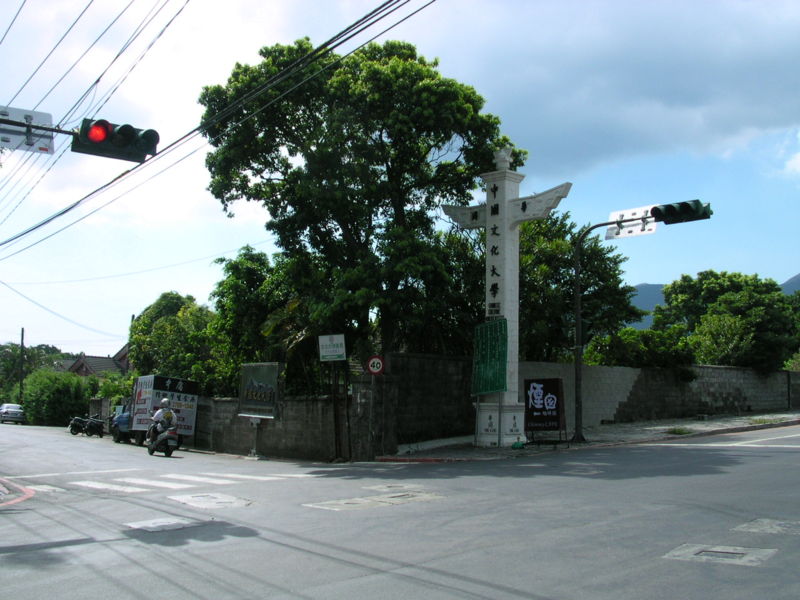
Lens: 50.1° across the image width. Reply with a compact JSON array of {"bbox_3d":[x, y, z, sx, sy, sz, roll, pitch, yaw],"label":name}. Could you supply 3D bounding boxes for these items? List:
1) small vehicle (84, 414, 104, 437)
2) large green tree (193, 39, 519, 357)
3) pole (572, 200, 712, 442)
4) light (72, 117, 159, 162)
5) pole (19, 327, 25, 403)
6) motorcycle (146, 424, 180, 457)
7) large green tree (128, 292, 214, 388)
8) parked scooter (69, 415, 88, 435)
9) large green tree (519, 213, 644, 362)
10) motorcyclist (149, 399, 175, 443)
[{"bbox_3d":[-13.567,5.636,38.100,0.680,1.080,1.800,5,-8,-42],"label":"small vehicle"},{"bbox_3d":[-1.171,-1.992,26.000,9.400,11.600,9.000,0,-6,0],"label":"large green tree"},{"bbox_3d":[5.204,0.634,19.085,3.450,5.200,0.700,-5,-8,45],"label":"pole"},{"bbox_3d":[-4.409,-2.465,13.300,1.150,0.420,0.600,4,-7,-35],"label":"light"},{"bbox_3d":[-29.191,5.905,66.000,0.250,7.500,0.250,0,-6,0],"label":"pole"},{"bbox_3d":[-6.305,3.571,22.700,0.680,1.120,1.800,5,-7,-38],"label":"motorcycle"},{"bbox_3d":[-8.270,2.376,31.500,3.800,5.300,3.800,0,-6,0],"label":"large green tree"},{"bbox_3d":[-14.565,5.672,38.800,0.680,1.080,1.800,5,-8,-42],"label":"parked scooter"},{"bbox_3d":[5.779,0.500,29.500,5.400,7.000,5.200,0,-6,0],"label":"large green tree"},{"bbox_3d":[-6.331,3.199,22.700,0.600,1.170,0.750,5,-7,-38],"label":"motorcyclist"}]

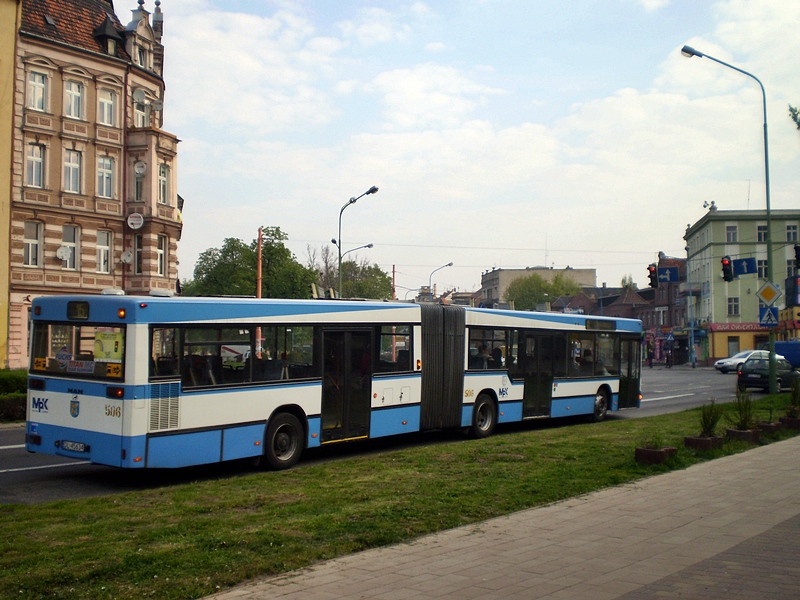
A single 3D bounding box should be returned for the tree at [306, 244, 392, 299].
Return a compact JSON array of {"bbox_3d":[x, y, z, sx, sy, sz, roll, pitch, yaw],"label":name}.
[{"bbox_3d":[-4.270,0.360,82.000,7.300,10.100,7.000,0,-2,0],"label":"tree"}]

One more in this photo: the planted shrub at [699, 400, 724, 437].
[{"bbox_3d":[4.814,1.831,15.000,0.400,0.560,0.400,-1,-3,18],"label":"planted shrub"}]

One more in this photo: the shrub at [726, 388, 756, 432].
[{"bbox_3d":[5.594,1.786,15.900,0.490,0.690,0.480,-1,-3,19],"label":"shrub"}]

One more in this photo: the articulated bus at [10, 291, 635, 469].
[{"bbox_3d":[0.588,1.570,21.550,2.520,2.950,17.900,-2,-3,37],"label":"articulated bus"}]

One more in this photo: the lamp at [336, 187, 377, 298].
[{"bbox_3d":[-1.980,-0.680,47.300,2.500,9.500,0.350,-2,-3,37],"label":"lamp"}]

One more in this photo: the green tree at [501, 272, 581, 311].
[{"bbox_3d":[16.300,1.750,112.000,9.000,9.900,8.500,0,-2,8],"label":"green tree"}]

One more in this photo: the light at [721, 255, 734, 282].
[{"bbox_3d":[12.729,-1.204,37.700,0.380,1.020,0.400,-2,-3,36],"label":"light"}]

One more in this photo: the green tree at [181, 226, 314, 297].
[{"bbox_3d":[-10.540,0.000,68.000,9.200,9.600,8.500,0,-2,-9],"label":"green tree"}]

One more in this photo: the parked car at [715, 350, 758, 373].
[{"bbox_3d":[21.800,3.850,60.000,4.400,1.450,1.760,1,-3,-23],"label":"parked car"}]

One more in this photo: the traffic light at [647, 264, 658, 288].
[{"bbox_3d":[10.544,-0.981,40.500,0.380,1.000,0.400,-2,-3,42],"label":"traffic light"}]

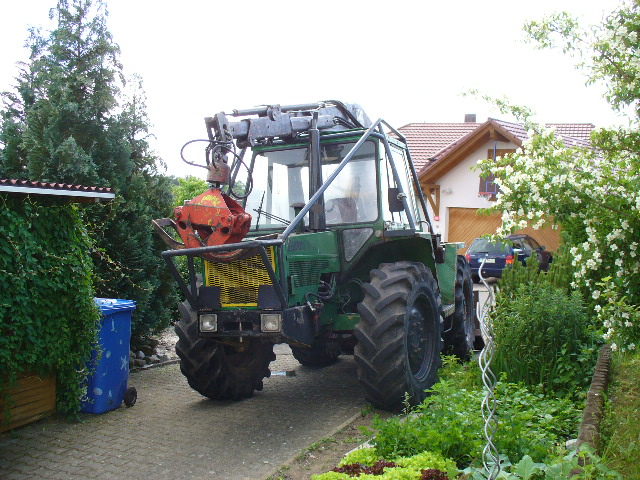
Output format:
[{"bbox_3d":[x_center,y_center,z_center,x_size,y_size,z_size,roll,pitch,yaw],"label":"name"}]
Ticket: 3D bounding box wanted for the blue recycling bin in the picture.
[{"bbox_3d":[-2.170,1.095,6.600,0.580,1.070,0.730,0,0,19],"label":"blue recycling bin"}]

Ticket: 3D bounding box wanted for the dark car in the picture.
[{"bbox_3d":[6.450,0.630,23.200,1.740,1.490,4.550,0,0,34],"label":"dark car"}]

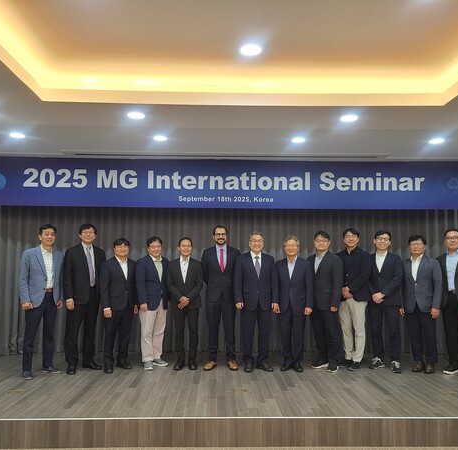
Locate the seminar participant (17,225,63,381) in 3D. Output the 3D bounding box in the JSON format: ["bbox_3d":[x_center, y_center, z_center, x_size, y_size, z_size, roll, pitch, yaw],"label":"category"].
[{"bbox_3d":[-2.252,0.875,5.390,0.520,1.768,0.360,5,-7,-42],"label":"seminar participant"}]

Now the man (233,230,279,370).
[{"bbox_3d":[0.334,0.942,5.676,0.530,1.708,0.330,0,-5,4],"label":"man"}]

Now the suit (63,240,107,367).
[{"bbox_3d":[-1.801,0.983,5.619,0.530,1.517,0.310,5,-7,-40],"label":"suit"}]

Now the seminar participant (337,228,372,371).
[{"bbox_3d":[1.630,0.932,5.881,0.480,1.778,0.360,-2,-6,24],"label":"seminar participant"}]

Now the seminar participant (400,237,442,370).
[{"bbox_3d":[2.425,0.965,5.650,0.500,1.677,0.320,-3,-6,30],"label":"seminar participant"}]

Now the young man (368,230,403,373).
[{"bbox_3d":[1.998,0.939,5.758,0.500,1.744,0.340,-4,-7,40],"label":"young man"}]

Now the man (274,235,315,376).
[{"bbox_3d":[0.813,0.959,5.593,0.510,1.659,0.340,-1,-5,16],"label":"man"}]

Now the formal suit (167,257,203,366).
[{"bbox_3d":[-0.551,1.066,5.707,0.470,1.331,0.310,1,-5,-6],"label":"formal suit"}]

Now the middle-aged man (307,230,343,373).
[{"bbox_3d":[1.212,0.933,5.662,0.490,1.722,0.360,-3,-6,30],"label":"middle-aged man"}]

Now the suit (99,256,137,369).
[{"bbox_3d":[-1.391,1.077,5.675,0.500,1.344,0.300,5,-7,-42],"label":"suit"}]

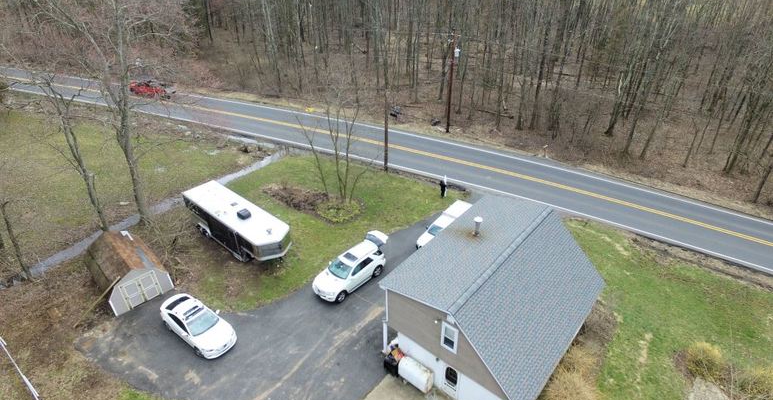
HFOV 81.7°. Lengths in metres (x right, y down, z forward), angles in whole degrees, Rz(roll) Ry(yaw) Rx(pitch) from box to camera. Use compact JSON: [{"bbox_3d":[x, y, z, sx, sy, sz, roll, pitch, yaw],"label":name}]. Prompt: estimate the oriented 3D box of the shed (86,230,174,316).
[{"bbox_3d":[-15.108,3.821,25.784,3.170,2.480,4.620,-29,43,-36],"label":"shed"}]

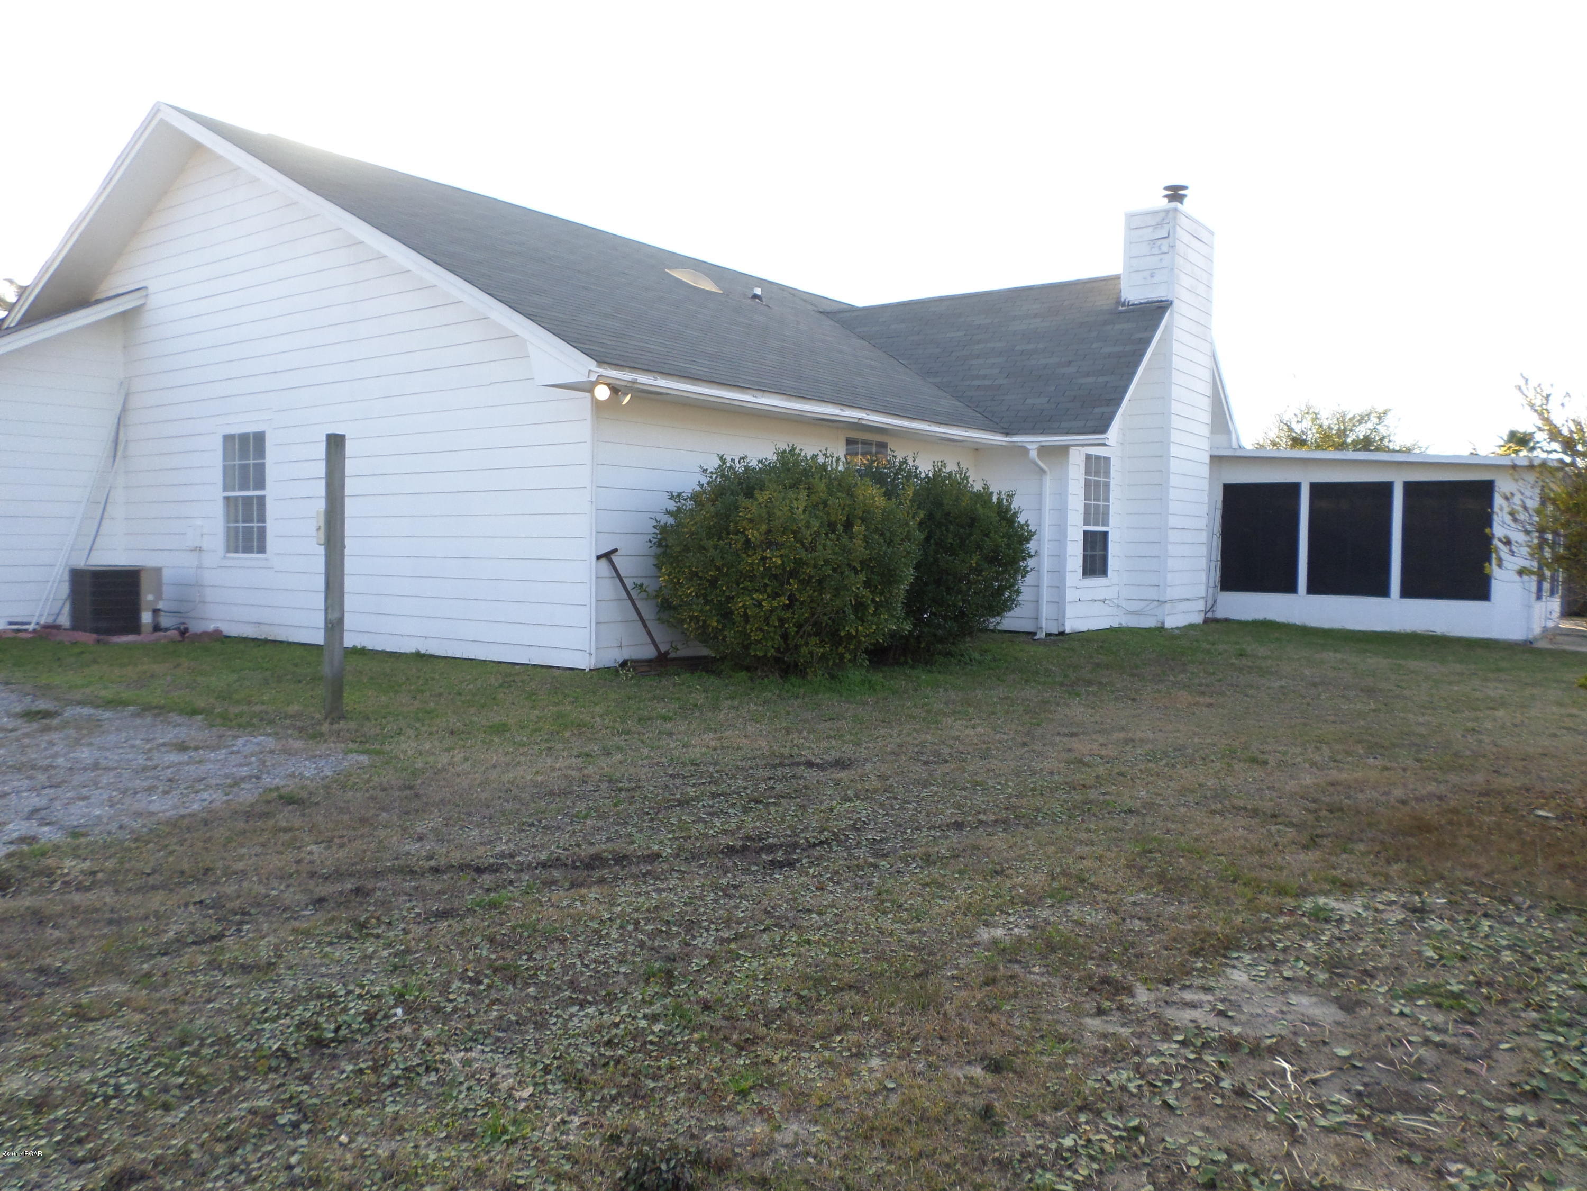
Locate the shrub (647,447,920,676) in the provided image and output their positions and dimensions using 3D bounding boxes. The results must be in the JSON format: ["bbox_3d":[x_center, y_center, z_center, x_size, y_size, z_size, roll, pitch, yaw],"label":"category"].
[{"bbox_3d":[-0.074,-0.301,9.973,2.250,1.950,2.300,0,3,0],"label":"shrub"}]

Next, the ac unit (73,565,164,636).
[{"bbox_3d":[-7.446,0.057,12.599,0.690,0.735,0.690,2,3,36],"label":"ac unit"}]

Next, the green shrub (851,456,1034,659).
[{"bbox_3d":[1.468,-0.403,11.743,1.950,2.020,2.000,0,3,0],"label":"green shrub"}]

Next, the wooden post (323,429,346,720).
[{"bbox_3d":[-2.948,-0.110,7.359,0.093,1.848,0.093,3,3,36],"label":"wooden post"}]

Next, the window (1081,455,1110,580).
[{"bbox_3d":[4.100,-1.062,15.479,0.100,1.640,0.955,2,3,36],"label":"window"}]

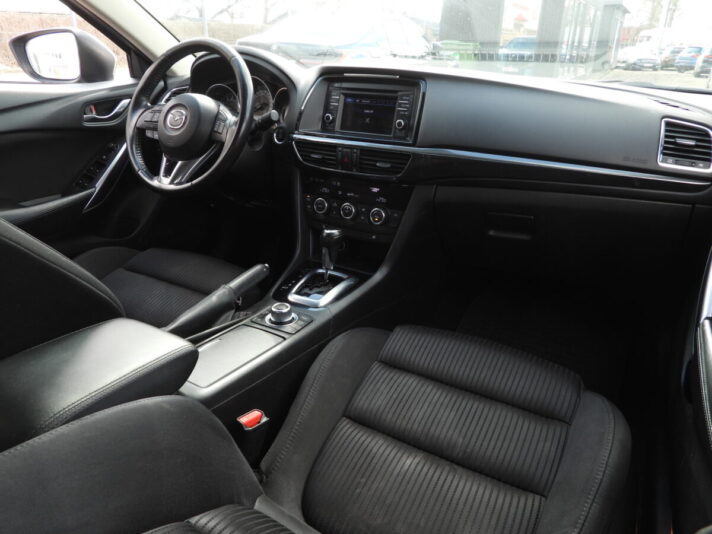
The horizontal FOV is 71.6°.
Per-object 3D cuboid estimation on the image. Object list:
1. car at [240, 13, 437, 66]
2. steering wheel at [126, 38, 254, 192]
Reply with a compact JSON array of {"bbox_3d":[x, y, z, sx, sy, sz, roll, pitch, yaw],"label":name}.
[{"bbox_3d":[0.002,-3.524,8.504,1.820,1.620,4.500,12,27,25],"label":"car"},{"bbox_3d":[-0.398,-0.358,1.158,0.370,0.370,0.110,12,-1,25],"label":"steering wheel"}]

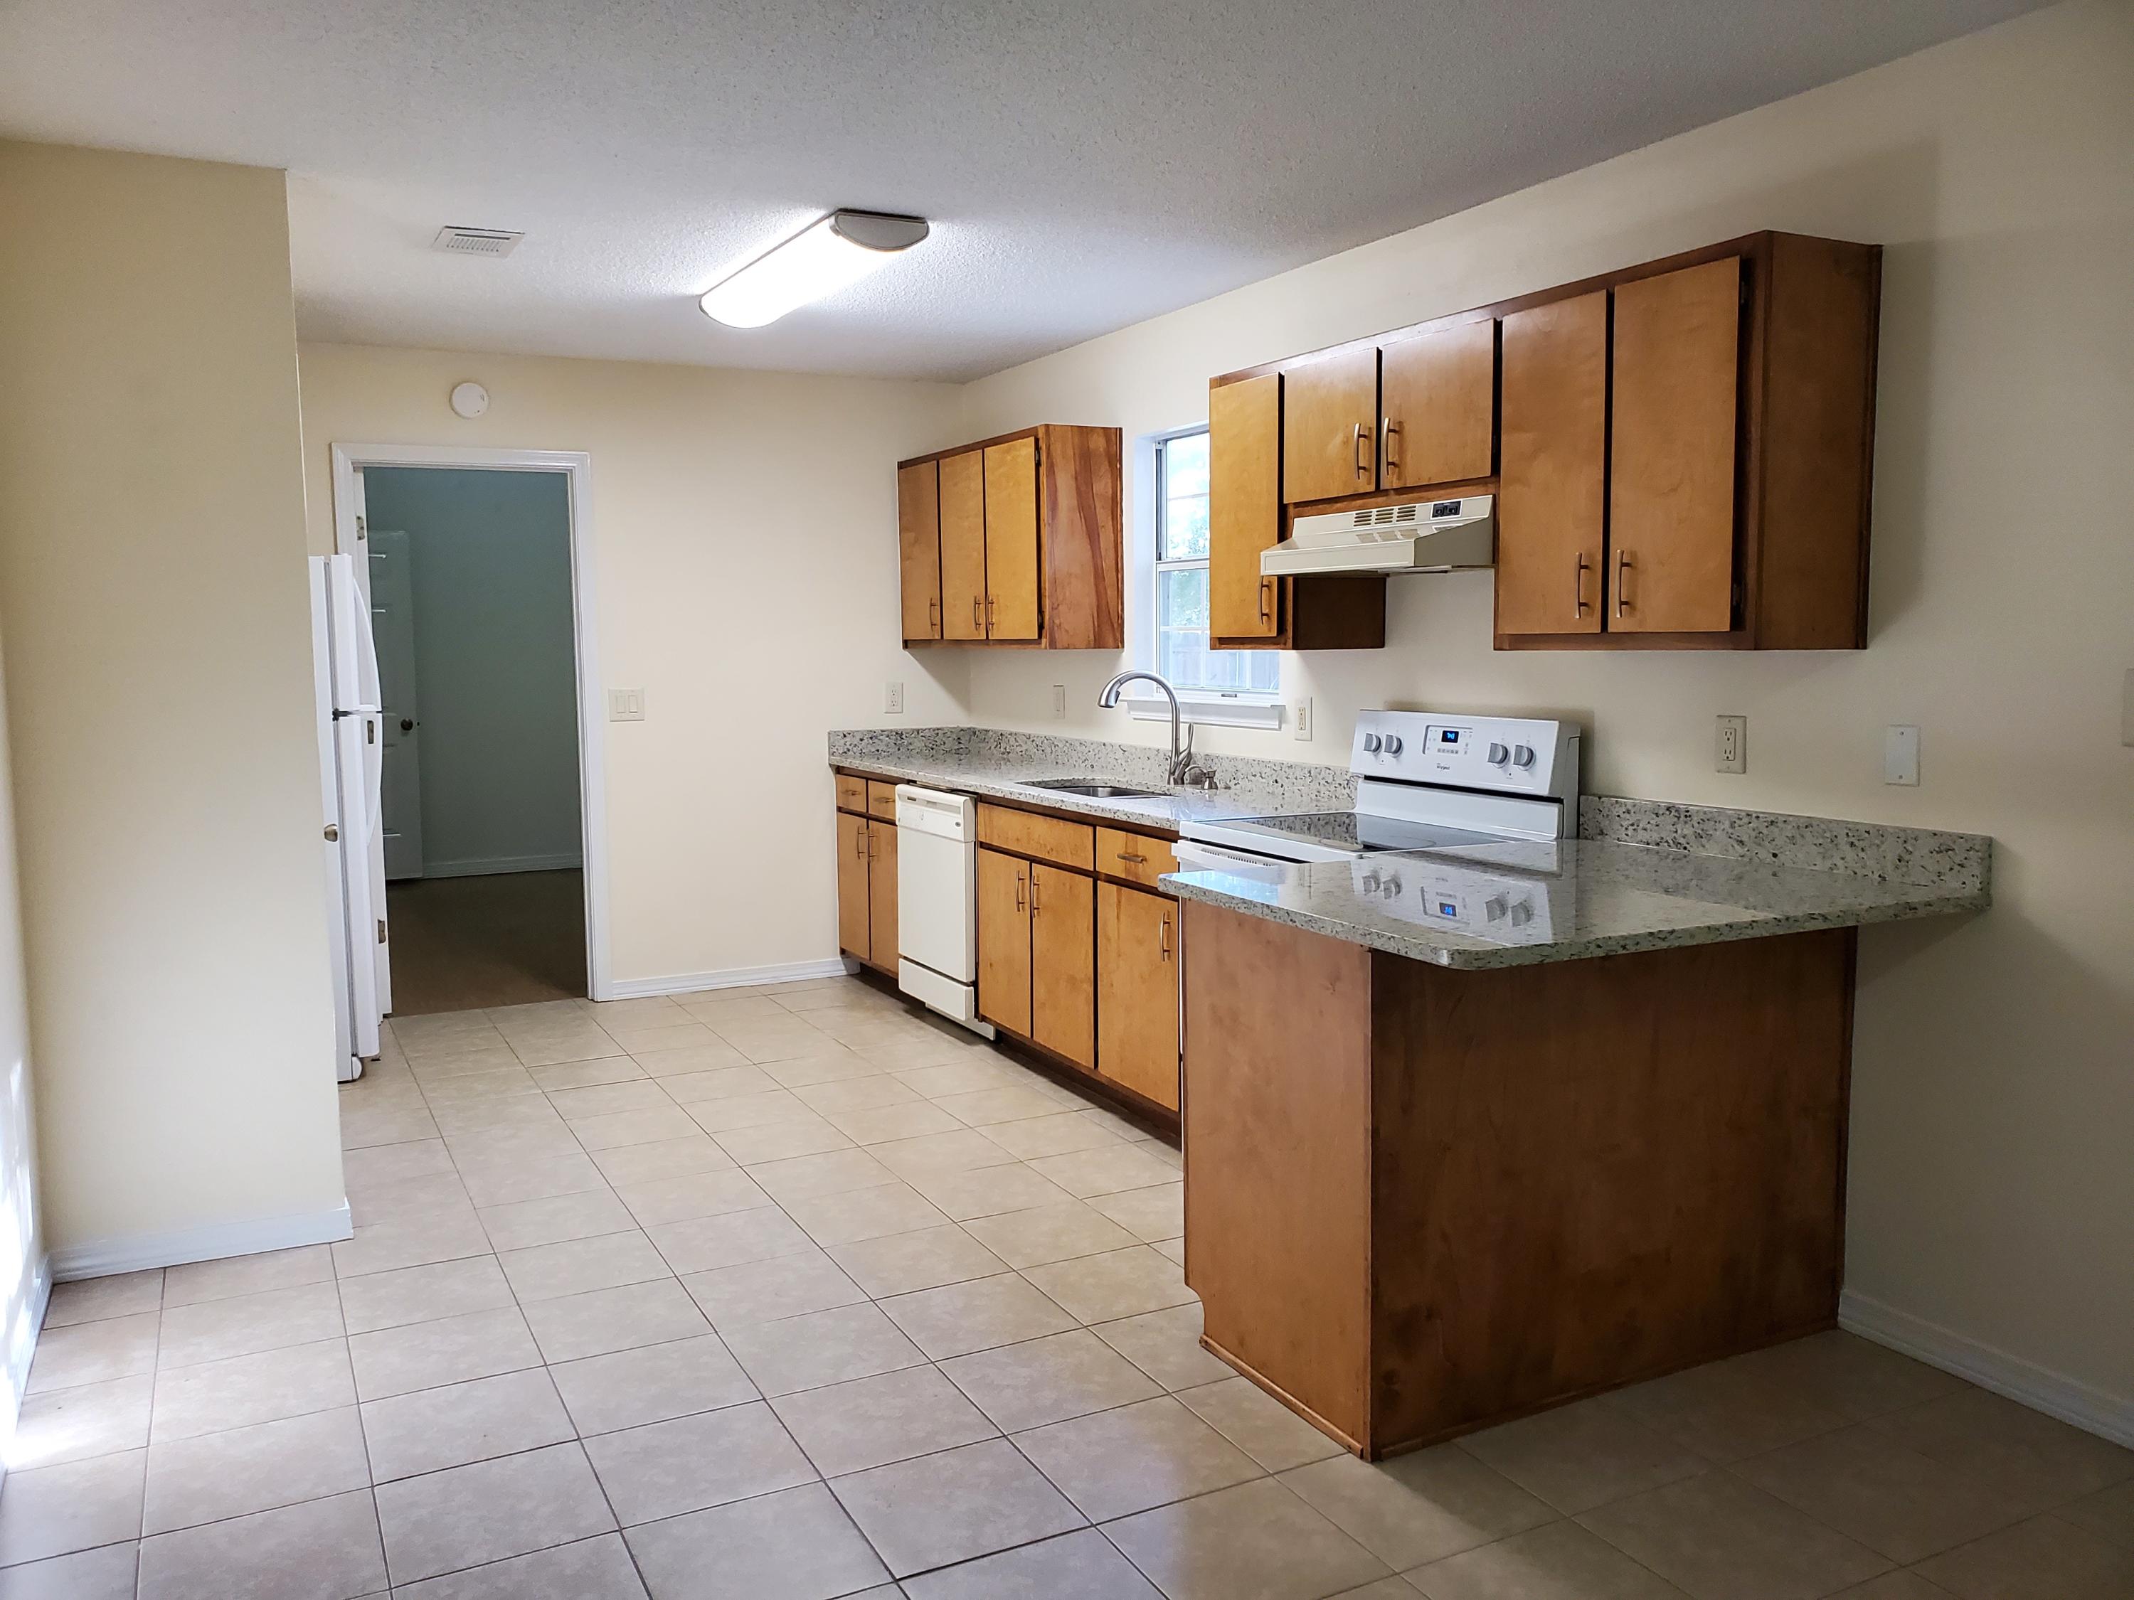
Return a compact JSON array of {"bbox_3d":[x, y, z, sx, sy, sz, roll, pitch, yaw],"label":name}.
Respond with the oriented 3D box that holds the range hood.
[{"bbox_3d":[0.845,-0.634,3.953,0.465,0.160,0.760,-3,6,-27],"label":"range hood"}]

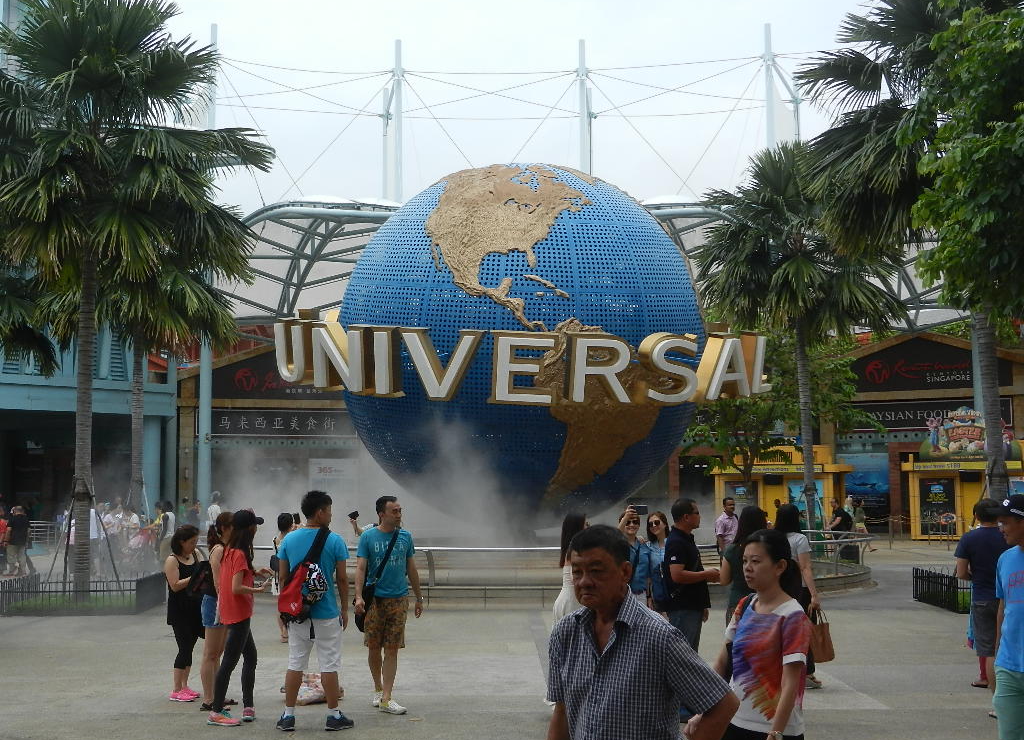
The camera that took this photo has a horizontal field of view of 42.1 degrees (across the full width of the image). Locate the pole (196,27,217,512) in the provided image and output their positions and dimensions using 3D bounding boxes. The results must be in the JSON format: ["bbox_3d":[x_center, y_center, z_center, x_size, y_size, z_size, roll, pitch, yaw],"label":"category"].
[{"bbox_3d":[-11.092,-3.207,48.450,0.450,19.397,0.450,-1,-6,0],"label":"pole"}]

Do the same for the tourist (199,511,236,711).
[{"bbox_3d":[-2.426,1.971,10.929,0.380,1.600,0.450,1,-6,-7],"label":"tourist"}]

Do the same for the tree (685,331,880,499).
[{"bbox_3d":[8.534,2.146,42.005,6.200,7.100,5.800,0,-6,0],"label":"tree"}]

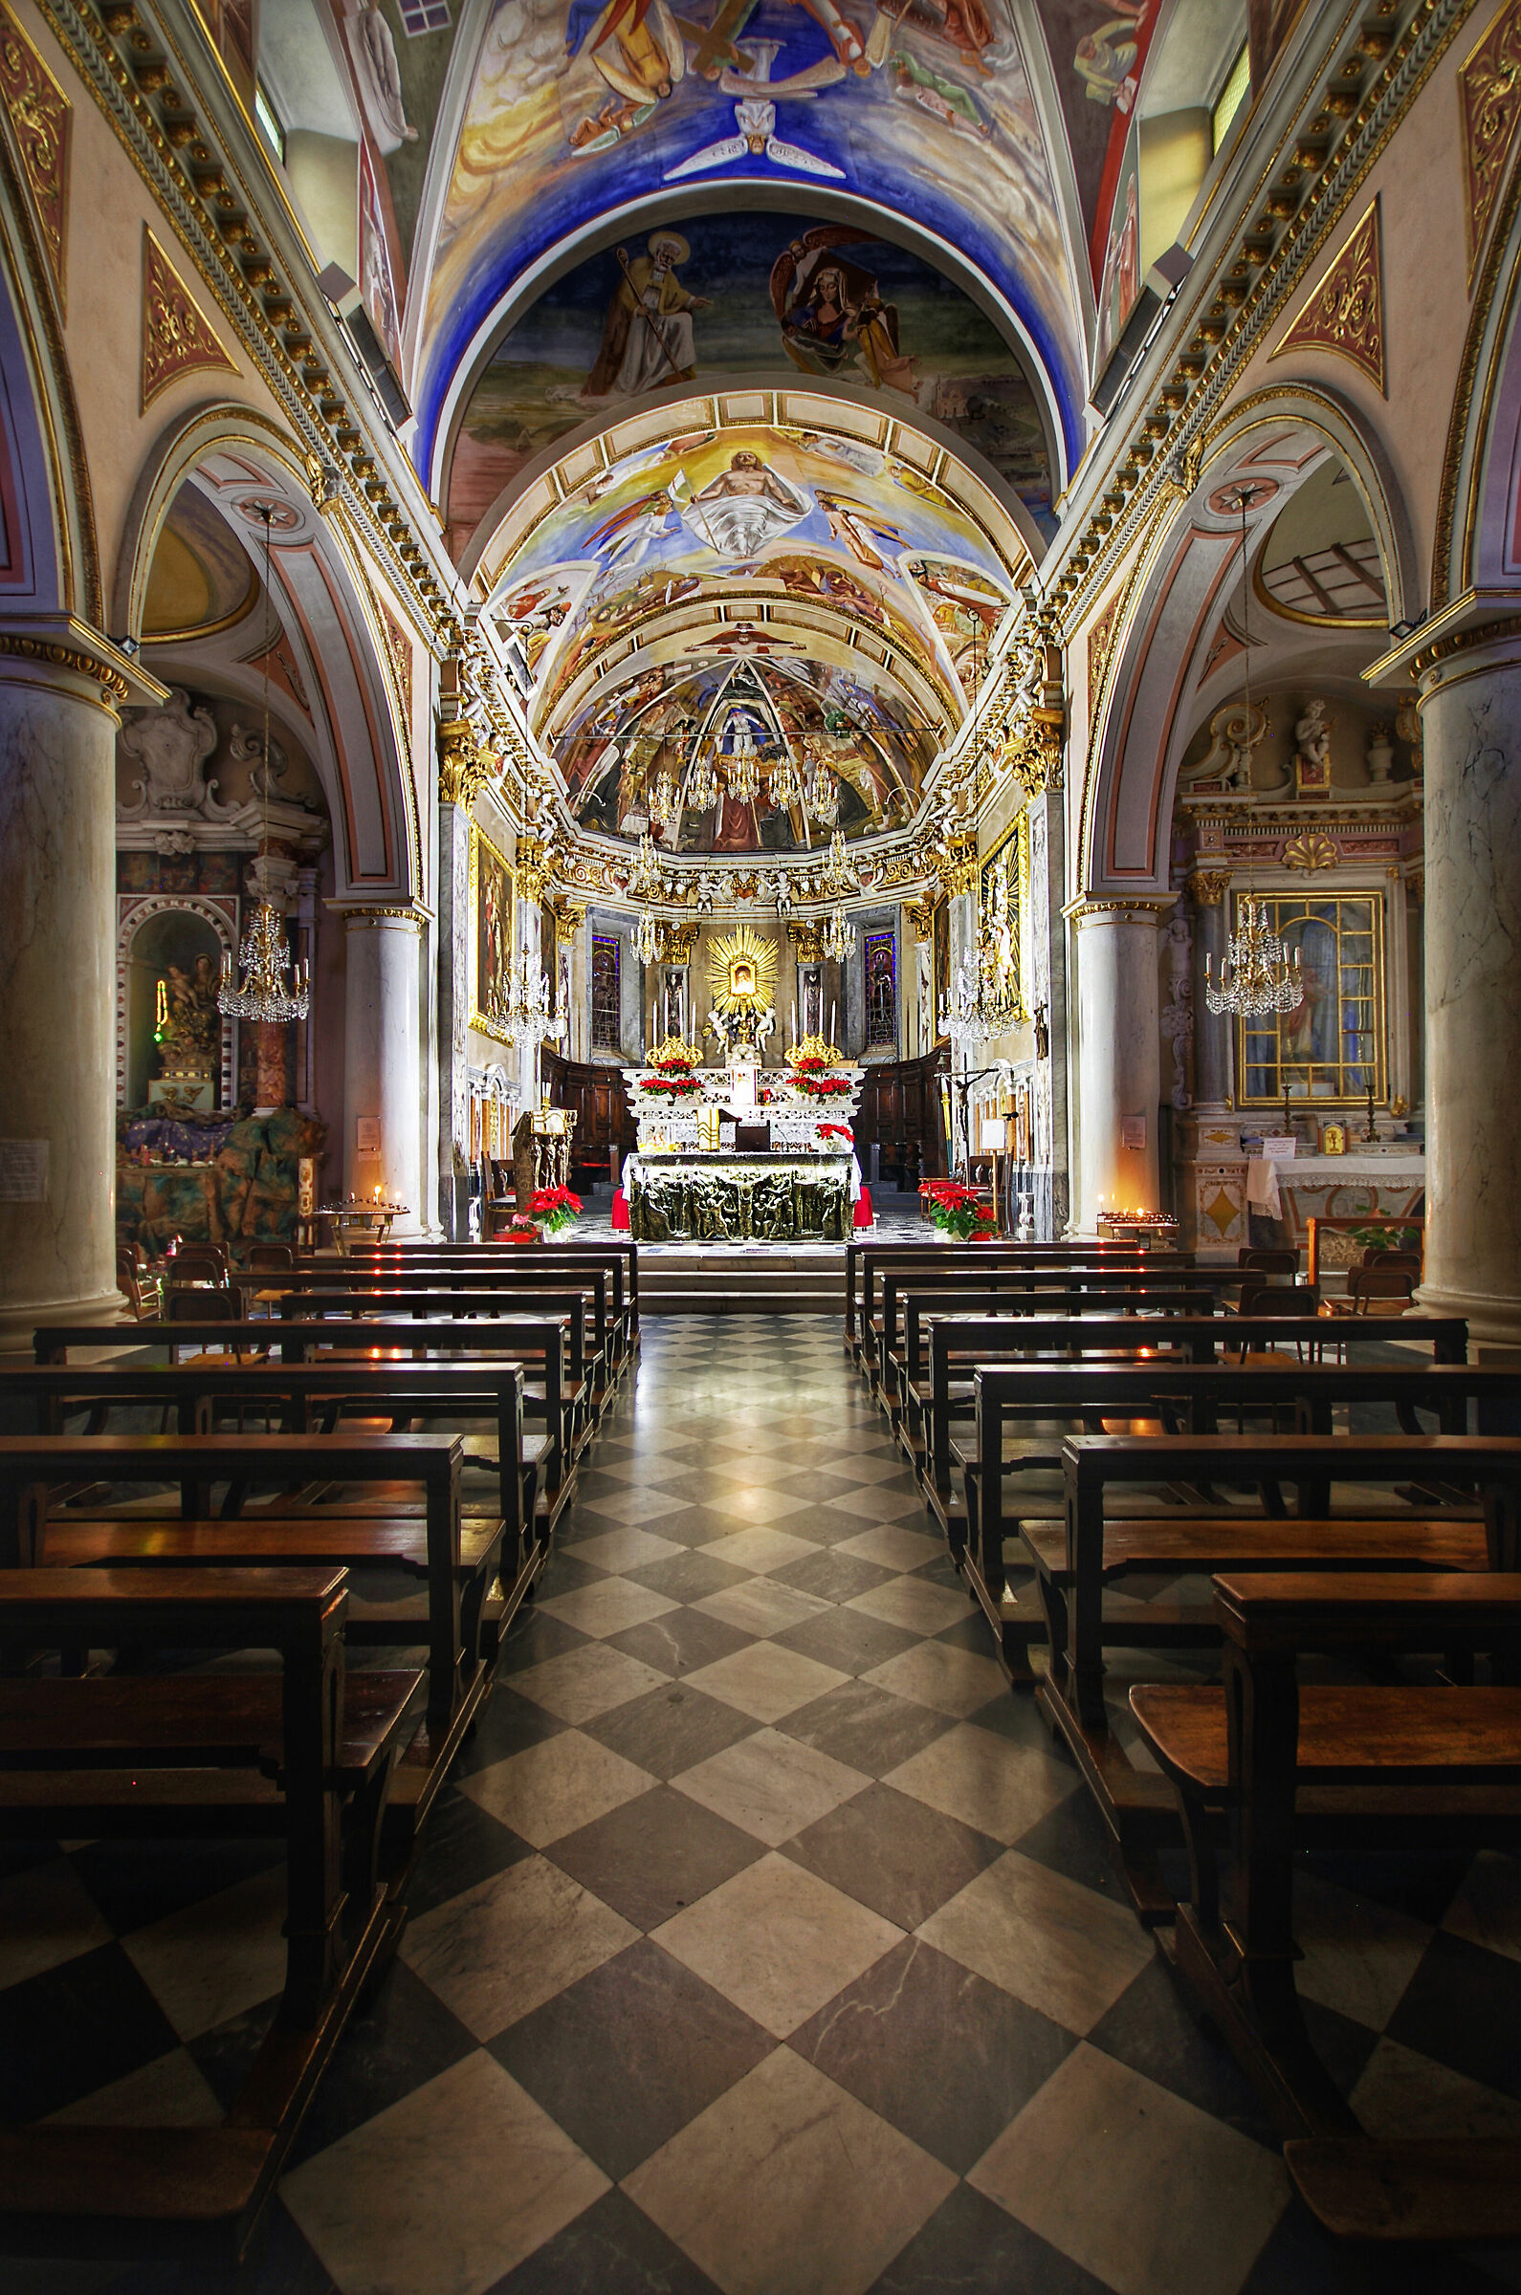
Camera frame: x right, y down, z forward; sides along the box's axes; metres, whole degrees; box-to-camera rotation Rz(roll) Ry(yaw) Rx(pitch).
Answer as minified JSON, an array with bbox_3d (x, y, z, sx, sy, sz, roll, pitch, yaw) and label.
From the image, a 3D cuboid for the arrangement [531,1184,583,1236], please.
[{"bbox_3d":[-2.290,0.760,10.750,0.600,0.650,0.580,0,0,-1],"label":"arrangement"}]

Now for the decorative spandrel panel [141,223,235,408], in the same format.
[{"bbox_3d":[-3.385,-4.530,5.750,0.060,1.070,1.050,0,0,-1],"label":"decorative spandrel panel"}]

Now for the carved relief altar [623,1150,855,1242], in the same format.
[{"bbox_3d":[-0.232,0.604,12.030,2.700,1.060,0.900,0,0,-1],"label":"carved relief altar"}]

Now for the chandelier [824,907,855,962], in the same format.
[{"bbox_3d":[1.240,-3.310,14.800,0.510,0.880,0.510,0,0,-1],"label":"chandelier"}]

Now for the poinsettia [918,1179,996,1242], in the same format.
[{"bbox_3d":[2.285,0.765,11.000,0.800,0.760,0.680,0,0,-1],"label":"poinsettia"}]

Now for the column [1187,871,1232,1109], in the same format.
[{"bbox_3d":[5.356,-1.885,11.400,0.480,2.830,0.480,0,0,-1],"label":"column"}]

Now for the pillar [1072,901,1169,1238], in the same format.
[{"bbox_3d":[3.680,-0.590,9.750,1.000,3.780,1.000,0,0,-1],"label":"pillar"}]

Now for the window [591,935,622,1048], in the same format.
[{"bbox_3d":[-3.000,-3.030,18.600,0.120,2.320,0.720,1,0,44],"label":"window"}]

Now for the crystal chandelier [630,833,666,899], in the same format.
[{"bbox_3d":[-1.740,-4.370,14.800,0.540,0.980,0.540,0,0,-1],"label":"crystal chandelier"}]

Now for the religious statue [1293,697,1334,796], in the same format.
[{"bbox_3d":[6.736,-4.881,11.600,0.460,1.170,0.400,0,0,-1],"label":"religious statue"}]

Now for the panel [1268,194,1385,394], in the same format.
[{"bbox_3d":[3.280,-4.510,5.600,0.060,1.070,1.080,0,0,-1],"label":"panel"}]

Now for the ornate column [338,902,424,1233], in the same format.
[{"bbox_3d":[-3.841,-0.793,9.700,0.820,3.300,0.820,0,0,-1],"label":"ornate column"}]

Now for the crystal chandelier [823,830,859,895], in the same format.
[{"bbox_3d":[1.229,-4.405,14.700,0.550,0.950,0.550,0,0,-1],"label":"crystal chandelier"}]

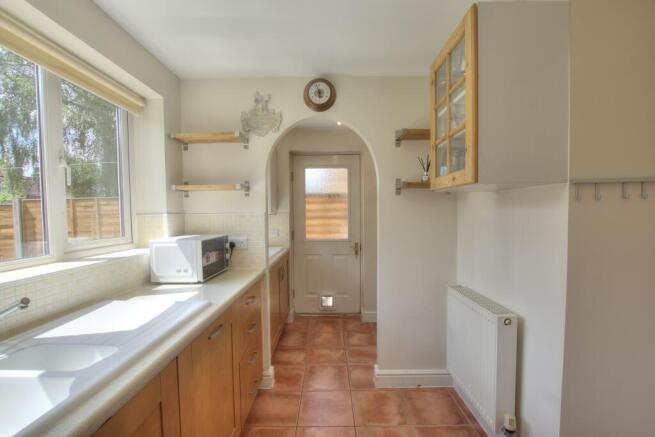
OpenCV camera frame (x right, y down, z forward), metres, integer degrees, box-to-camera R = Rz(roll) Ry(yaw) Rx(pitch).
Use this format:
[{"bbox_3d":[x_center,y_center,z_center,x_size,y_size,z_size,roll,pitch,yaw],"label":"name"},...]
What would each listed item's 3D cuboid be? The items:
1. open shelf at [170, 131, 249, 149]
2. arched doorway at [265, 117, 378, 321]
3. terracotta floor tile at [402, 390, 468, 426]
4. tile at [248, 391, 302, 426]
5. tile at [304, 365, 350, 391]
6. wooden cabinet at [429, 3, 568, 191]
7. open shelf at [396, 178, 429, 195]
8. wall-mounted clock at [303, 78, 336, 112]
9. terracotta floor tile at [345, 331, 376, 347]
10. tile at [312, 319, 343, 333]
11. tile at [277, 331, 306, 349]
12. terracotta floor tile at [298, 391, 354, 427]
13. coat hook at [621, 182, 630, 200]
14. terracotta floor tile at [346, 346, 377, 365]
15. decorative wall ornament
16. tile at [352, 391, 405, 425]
[{"bbox_3d":[-0.806,-0.557,1.886,0.475,0.119,0.180,0,1,0],"label":"open shelf"},{"bbox_3d":[-0.044,0.259,2.095,0.837,2.023,0.131,0,1,0],"label":"arched doorway"},{"bbox_3d":[0.708,1.280,1.848,0.345,0.010,0.338,0,1,0],"label":"terracotta floor tile"},{"bbox_3d":[-0.359,1.257,1.811,0.340,0.010,0.332,0,1,0],"label":"tile"},{"bbox_3d":[-0.006,1.248,2.135,0.340,0.010,0.332,0,1,0],"label":"tile"},{"bbox_3d":[0.766,-0.494,1.315,0.362,0.708,0.485,0,1,0],"label":"wooden cabinet"},{"bbox_3d":[0.695,-0.225,1.886,0.405,0.121,0.180,0,1,0],"label":"open shelf"},{"bbox_3d":[-0.055,-0.873,1.941,0.236,0.236,0.050,0,1,0],"label":"wall-mounted clock"},{"bbox_3d":[0.350,1.261,2.863,0.345,0.010,0.338,0,1,0],"label":"terracotta floor tile"},{"bbox_3d":[-0.002,1.255,3.215,0.345,0.010,0.338,0,1,0],"label":"tile"},{"bbox_3d":[-0.355,1.238,2.787,0.340,0.010,0.332,0,1,0],"label":"tile"},{"bbox_3d":[-0.007,1.280,1.848,0.345,0.010,0.338,0,1,0],"label":"terracotta floor tile"},{"bbox_3d":[1.141,-0.105,1.045,0.013,0.071,0.030,0,1,0],"label":"coat hook"},{"bbox_3d":[0.348,1.238,2.458,0.340,0.010,0.332,0,1,0],"label":"terracotta floor tile"},{"bbox_3d":[-0.480,-0.767,1.995,0.308,0.321,0.030,0,1,0],"label":"decorative wall ornament"},{"bbox_3d":[0.346,1.251,1.808,0.340,0.010,0.332,0,1,0],"label":"tile"}]

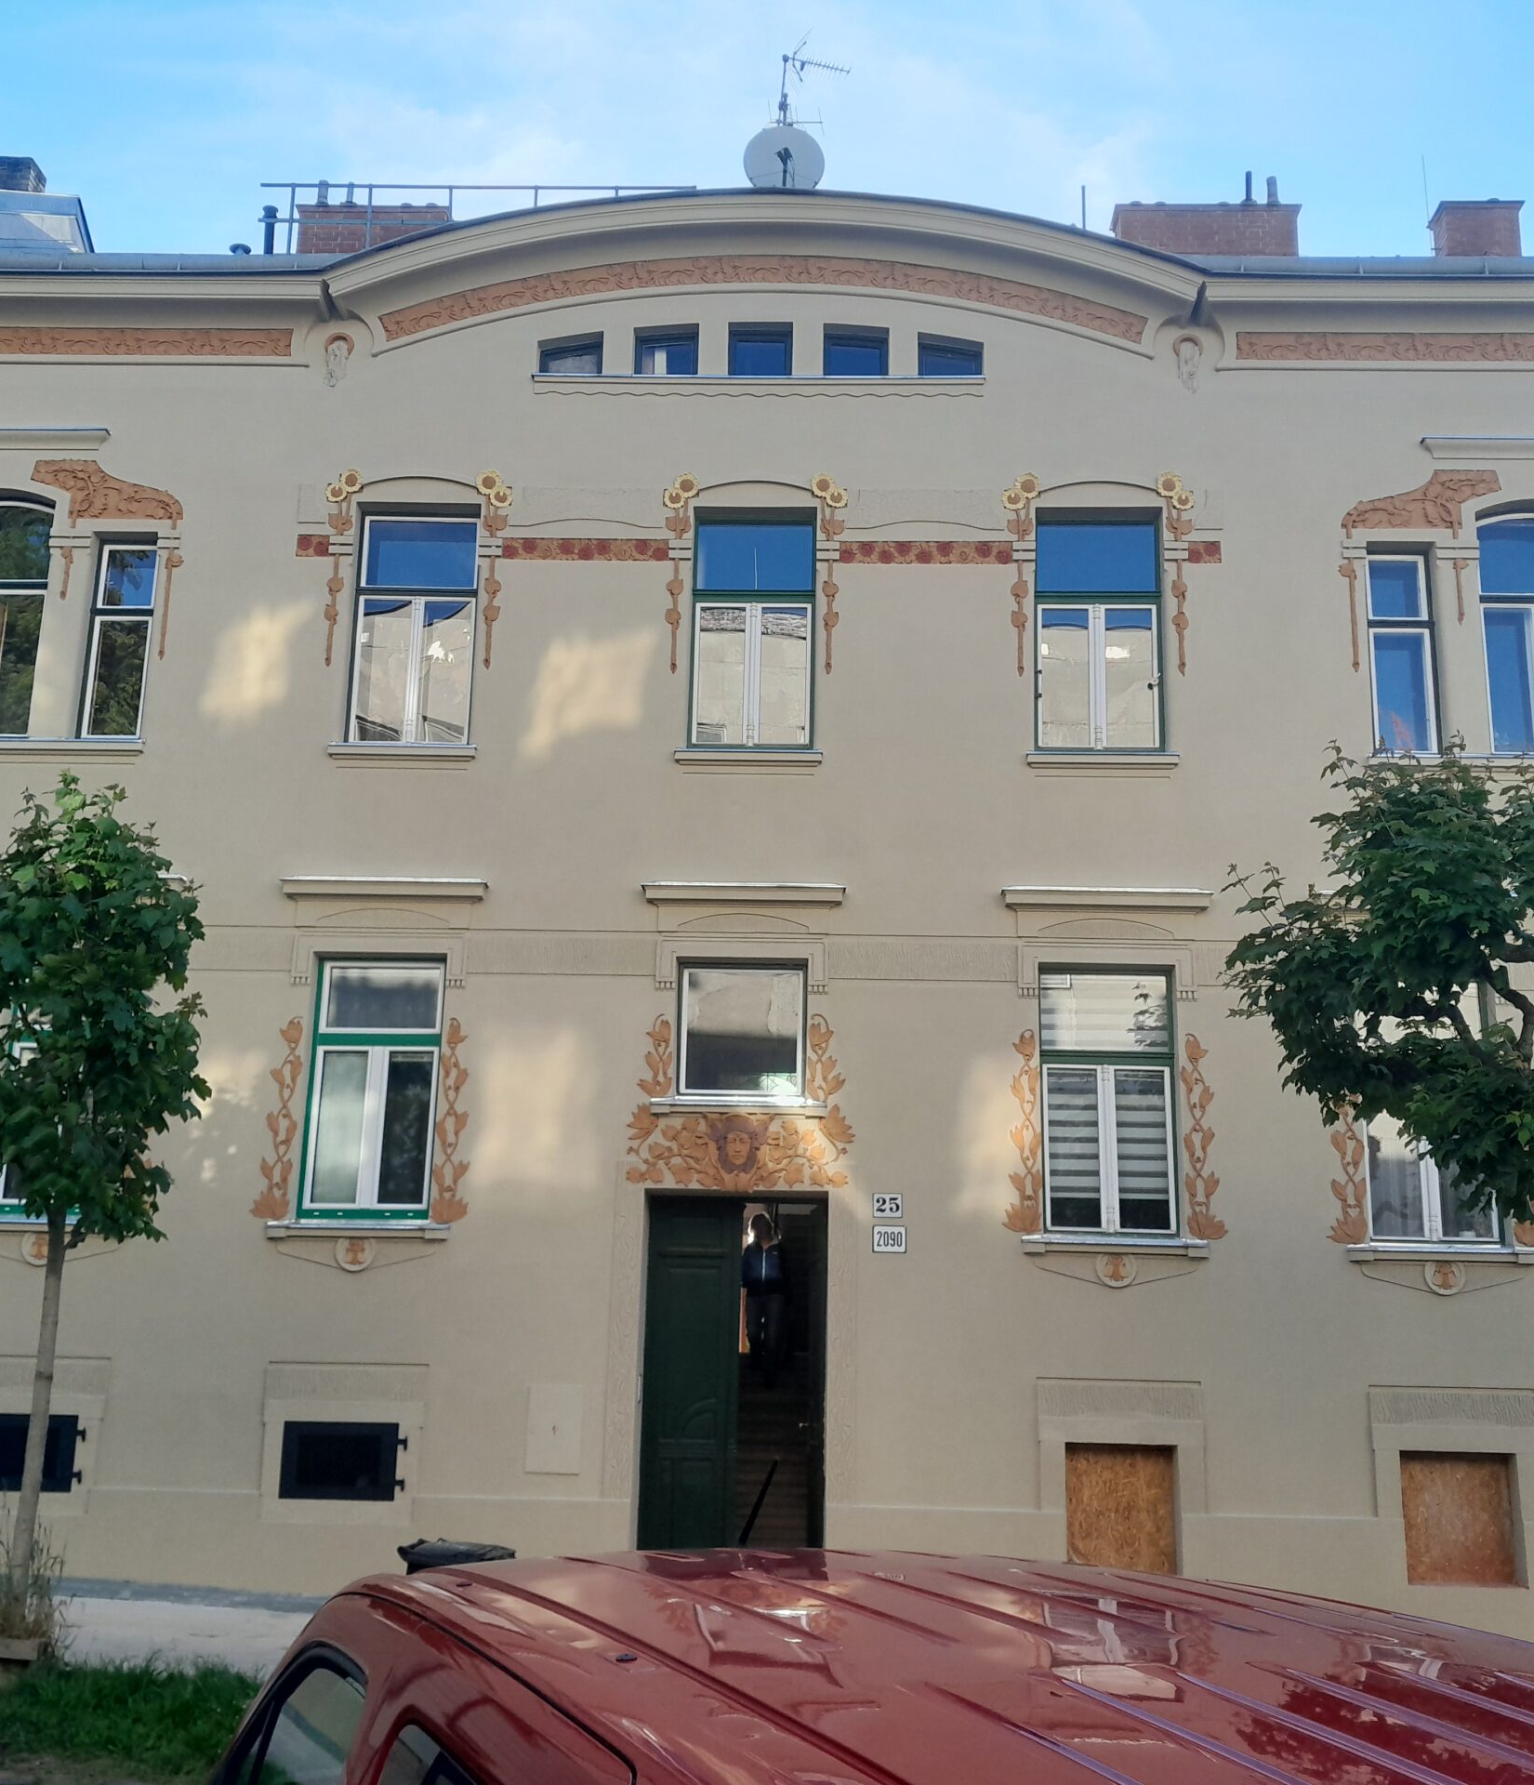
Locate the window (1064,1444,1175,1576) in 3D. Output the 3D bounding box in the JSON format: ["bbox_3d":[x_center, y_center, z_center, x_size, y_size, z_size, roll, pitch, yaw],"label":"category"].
[{"bbox_3d":[2.807,4.859,14.054,0.871,0.970,0.150,1,-13,2],"label":"window"}]

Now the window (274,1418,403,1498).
[{"bbox_3d":[-3.377,4.511,14.166,0.928,0.579,0.100,1,-13,2],"label":"window"}]

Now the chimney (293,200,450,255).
[{"bbox_3d":[-4.771,-7.761,21.772,1.879,1.100,0.450,1,-14,2],"label":"chimney"}]

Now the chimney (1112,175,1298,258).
[{"bbox_3d":[5.097,-7.716,20.821,2.123,1.495,0.500,1,-14,2],"label":"chimney"}]

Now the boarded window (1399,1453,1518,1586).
[{"bbox_3d":[5.101,4.605,13.149,0.826,0.948,0.120,1,-14,2],"label":"boarded window"}]

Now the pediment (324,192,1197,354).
[{"bbox_3d":[-0.070,-5.298,15.369,7.366,1.268,0.535,1,-14,2],"label":"pediment"}]

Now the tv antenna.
[{"bbox_3d":[0.542,-9.643,21.278,0.885,1.338,0.450,4,-14,-10],"label":"tv antenna"}]

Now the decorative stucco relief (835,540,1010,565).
[{"bbox_3d":[1.369,-2.908,15.310,1.478,0.215,0.050,1,-14,2],"label":"decorative stucco relief"}]

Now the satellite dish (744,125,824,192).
[{"bbox_3d":[0.188,-7.881,19.168,0.877,0.894,0.400,1,-14,2],"label":"satellite dish"}]

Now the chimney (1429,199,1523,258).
[{"bbox_3d":[8.639,-7.700,21.659,0.976,1.200,0.520,1,-14,2],"label":"chimney"}]

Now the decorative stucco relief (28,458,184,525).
[{"bbox_3d":[-5.580,-3.380,15.135,1.349,0.624,0.070,1,-14,2],"label":"decorative stucco relief"}]

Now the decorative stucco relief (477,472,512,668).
[{"bbox_3d":[-2.278,-2.710,14.952,0.281,1.746,0.060,1,-14,2],"label":"decorative stucco relief"}]

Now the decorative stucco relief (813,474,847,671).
[{"bbox_3d":[0.563,-2.801,15.681,0.291,1.839,0.060,1,-13,2],"label":"decorative stucco relief"}]

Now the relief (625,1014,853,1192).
[{"bbox_3d":[-0.187,1.620,13.774,1.738,1.359,0.090,1,-14,2],"label":"relief"}]

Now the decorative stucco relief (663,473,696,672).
[{"bbox_3d":[-0.732,-2.654,14.832,0.281,1.783,0.070,1,-14,2],"label":"decorative stucco relief"}]

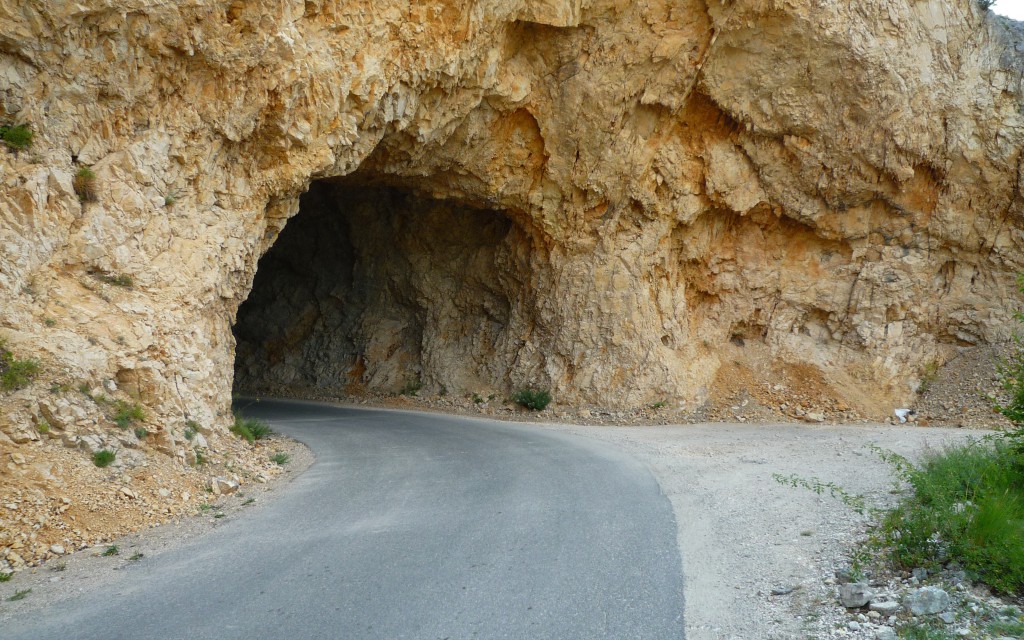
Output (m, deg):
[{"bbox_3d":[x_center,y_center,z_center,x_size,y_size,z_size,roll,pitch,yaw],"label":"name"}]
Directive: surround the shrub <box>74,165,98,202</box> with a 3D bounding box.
[{"bbox_3d":[-6.500,-2.070,11.300,0.370,0.540,0.340,1,-2,-30],"label":"shrub"}]

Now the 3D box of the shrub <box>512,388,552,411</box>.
[{"bbox_3d":[0.440,1.720,16.000,0.840,0.480,0.650,0,-2,-6],"label":"shrub"}]

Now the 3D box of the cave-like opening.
[{"bbox_3d":[-2.750,-0.500,16.600,6.300,4.900,4.000,0,-2,-14],"label":"cave-like opening"}]

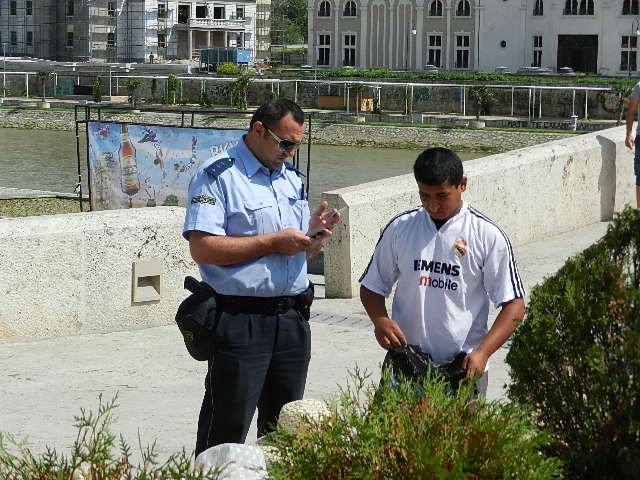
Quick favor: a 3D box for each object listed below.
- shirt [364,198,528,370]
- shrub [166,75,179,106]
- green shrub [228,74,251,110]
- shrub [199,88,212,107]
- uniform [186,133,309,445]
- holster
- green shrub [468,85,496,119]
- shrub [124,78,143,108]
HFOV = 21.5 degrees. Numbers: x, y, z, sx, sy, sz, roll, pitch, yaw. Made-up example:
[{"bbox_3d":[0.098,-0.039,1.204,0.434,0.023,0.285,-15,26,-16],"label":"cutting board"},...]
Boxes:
[{"bbox_3d":[0.435,0.166,6.020,0.590,0.650,0.320,3,7,20],"label":"shirt"},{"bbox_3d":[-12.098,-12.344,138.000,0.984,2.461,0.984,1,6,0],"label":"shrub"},{"bbox_3d":[-6.076,-11.134,127.000,1.661,2.717,1.661,1,6,0],"label":"green shrub"},{"bbox_3d":[-9.119,-11.349,134.000,1.115,1.434,1.115,1,6,0],"label":"shrub"},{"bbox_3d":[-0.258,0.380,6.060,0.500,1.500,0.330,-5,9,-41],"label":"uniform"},{"bbox_3d":[-0.435,0.276,5.920,0.140,0.290,0.100,5,8,33],"label":"holster"},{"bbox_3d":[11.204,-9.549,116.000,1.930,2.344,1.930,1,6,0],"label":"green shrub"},{"bbox_3d":[-14.410,-11.319,130.000,1.391,2.318,1.391,1,6,0],"label":"shrub"}]

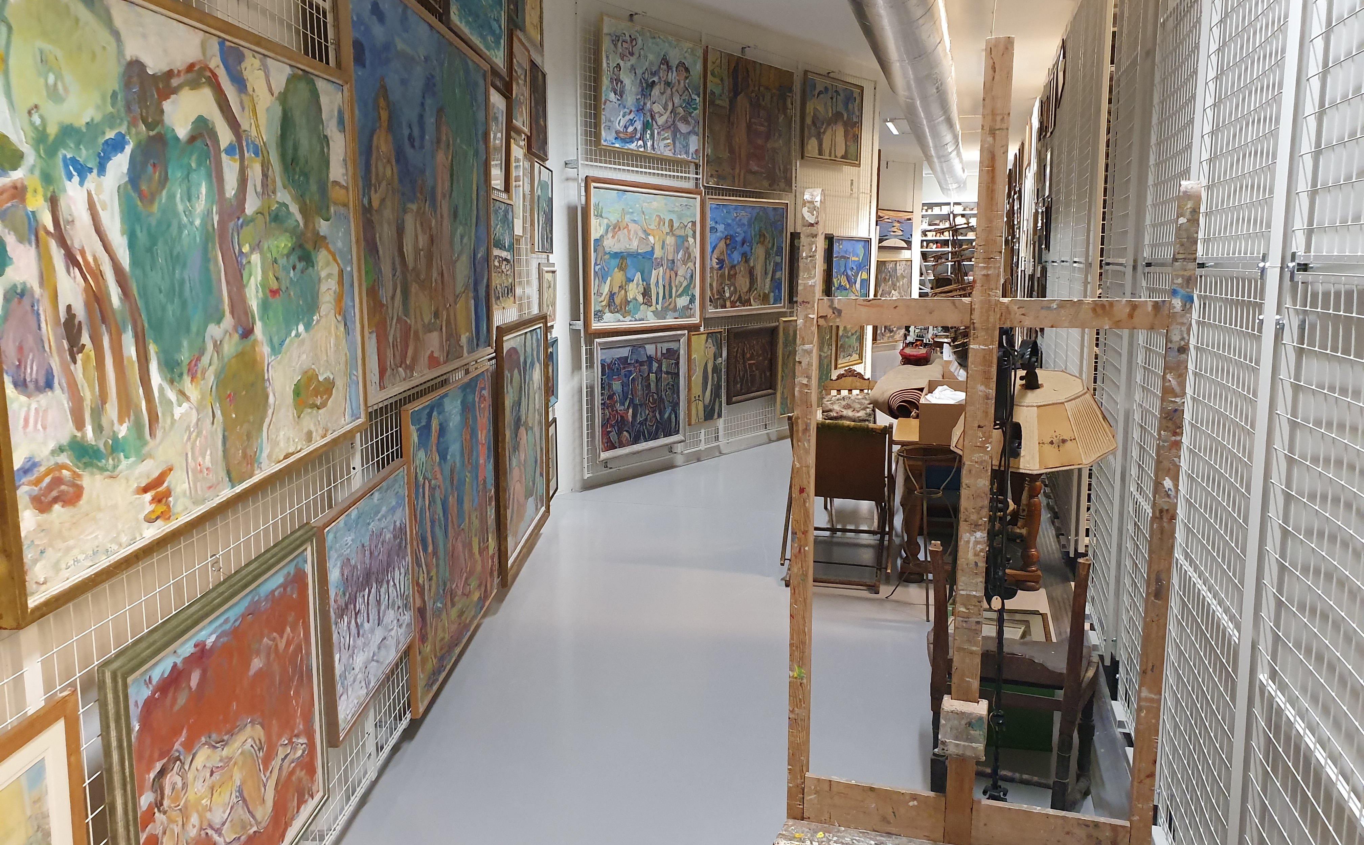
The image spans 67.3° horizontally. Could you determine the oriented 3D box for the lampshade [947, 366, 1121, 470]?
[{"bbox_3d":[1.162,-0.027,3.400,0.531,0.194,0.531,-7,20,3],"label":"lampshade"}]

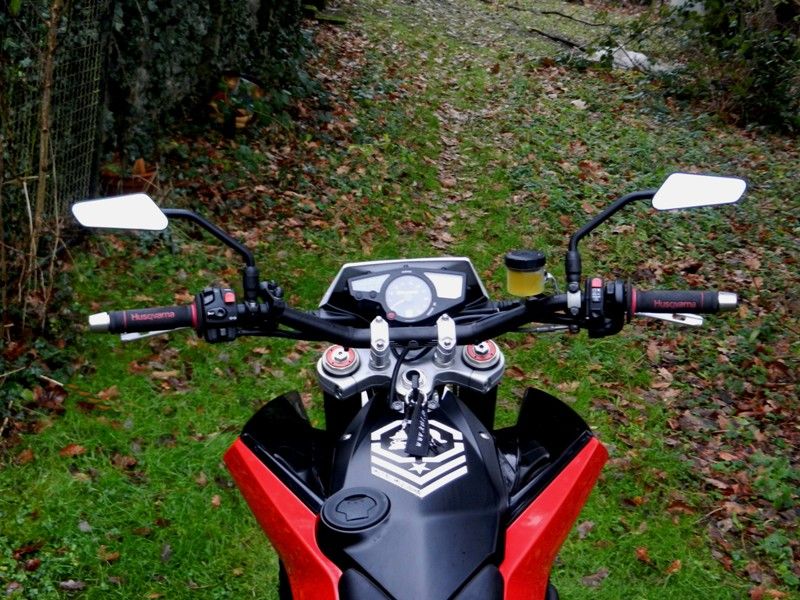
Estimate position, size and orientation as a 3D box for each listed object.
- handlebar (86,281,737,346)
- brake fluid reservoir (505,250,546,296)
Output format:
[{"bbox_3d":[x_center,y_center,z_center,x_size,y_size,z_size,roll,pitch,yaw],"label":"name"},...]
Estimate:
[{"bbox_3d":[0.017,0.029,1.700,0.875,0.115,0.135,-2,20,0],"label":"handlebar"},{"bbox_3d":[0.175,-0.037,1.710,0.056,0.053,0.056,0,17,0],"label":"brake fluid reservoir"}]

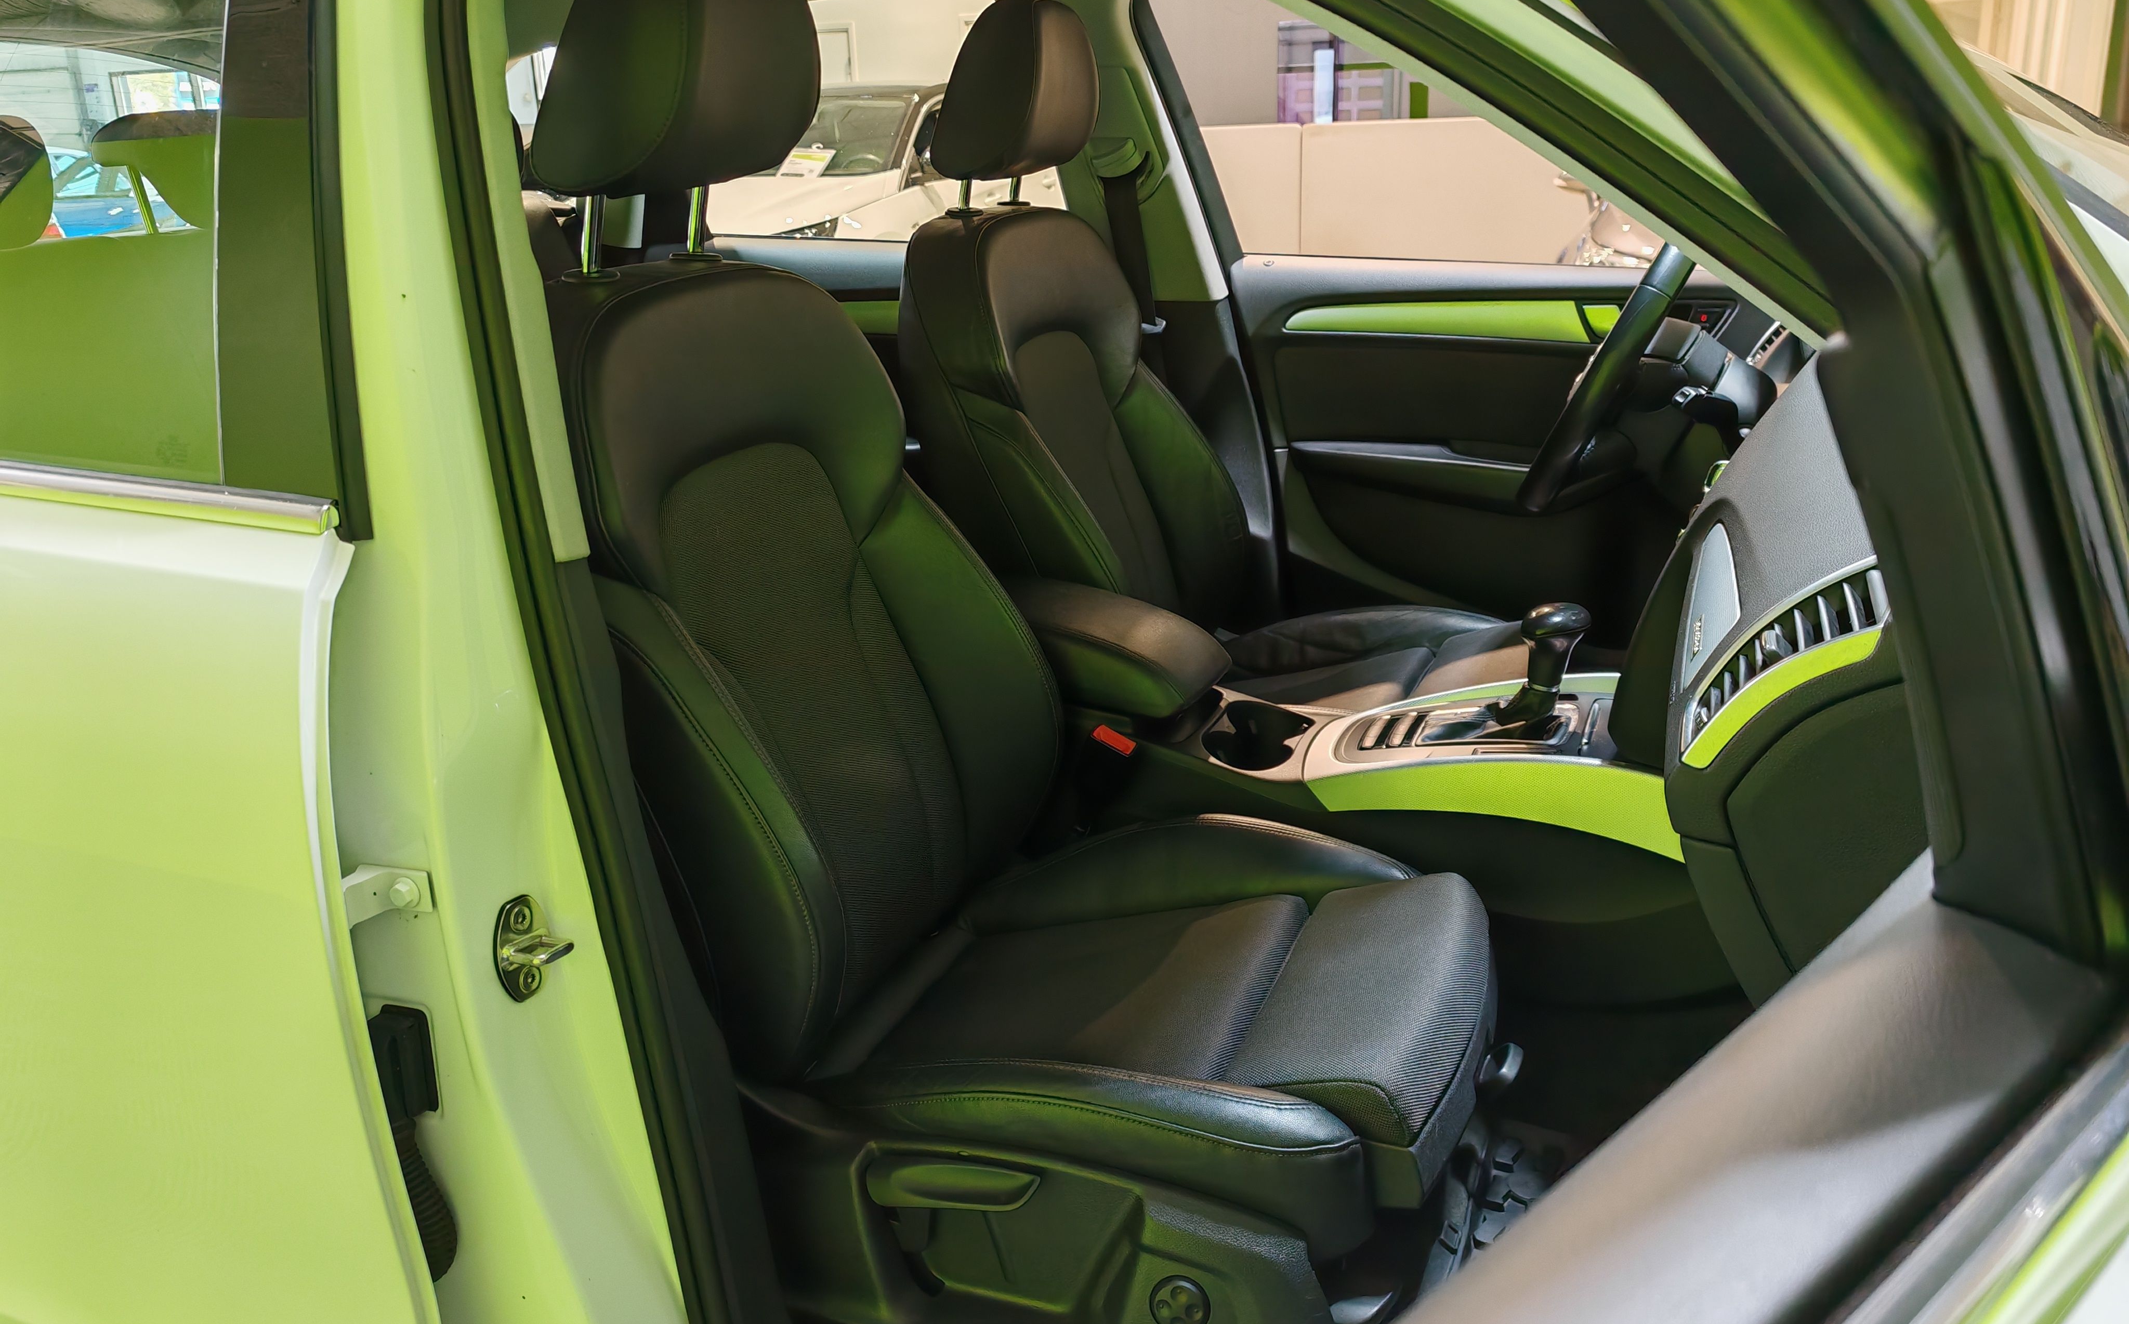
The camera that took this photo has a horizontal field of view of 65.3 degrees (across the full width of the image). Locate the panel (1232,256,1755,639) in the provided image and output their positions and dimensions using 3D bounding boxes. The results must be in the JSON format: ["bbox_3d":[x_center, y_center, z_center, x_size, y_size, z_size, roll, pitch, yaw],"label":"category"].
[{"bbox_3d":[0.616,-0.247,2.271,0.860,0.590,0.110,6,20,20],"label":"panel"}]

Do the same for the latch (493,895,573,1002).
[{"bbox_3d":[-0.336,0.182,1.054,0.034,0.064,0.040,9,21,30],"label":"latch"}]

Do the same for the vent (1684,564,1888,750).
[{"bbox_3d":[0.396,-0.004,0.921,0.050,0.130,0.150,37,27,7],"label":"vent"}]

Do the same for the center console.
[{"bbox_3d":[0.242,0.114,1.744,0.870,0.410,0.280,6,20,20],"label":"center console"}]

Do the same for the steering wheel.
[{"bbox_3d":[0.630,-0.325,1.854,0.110,0.375,0.375,28,26,11],"label":"steering wheel"}]

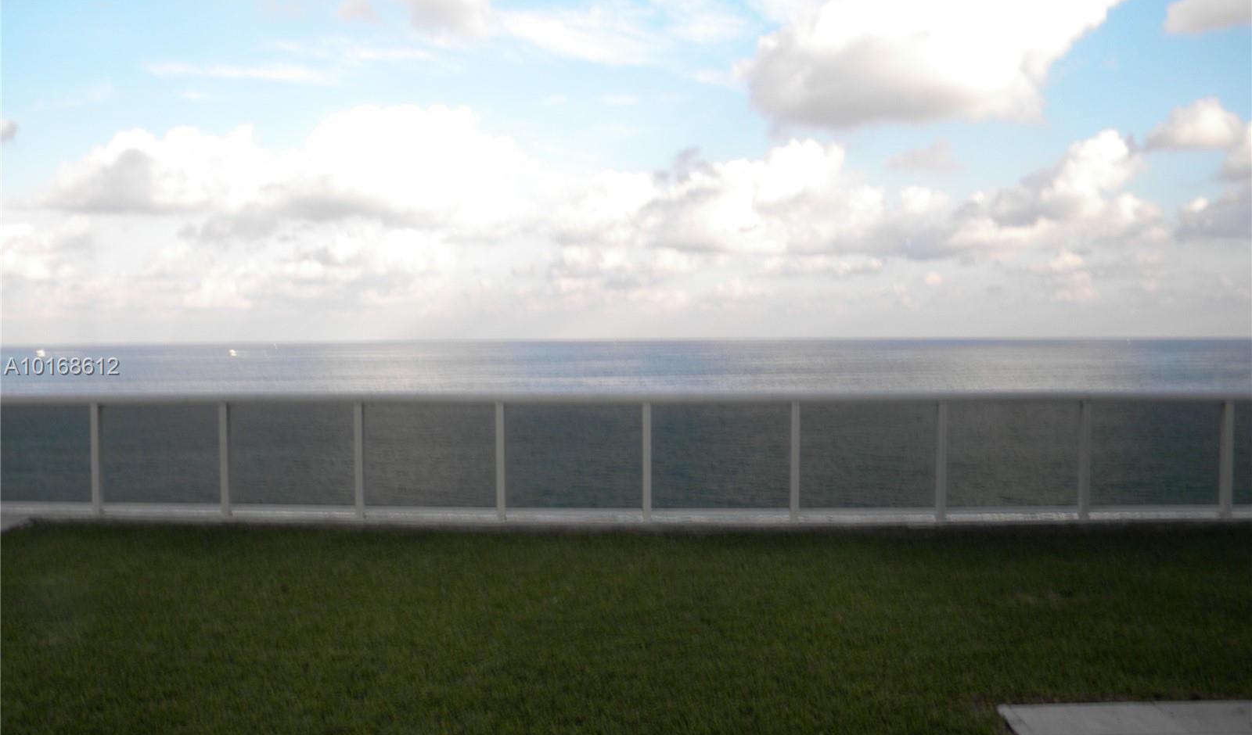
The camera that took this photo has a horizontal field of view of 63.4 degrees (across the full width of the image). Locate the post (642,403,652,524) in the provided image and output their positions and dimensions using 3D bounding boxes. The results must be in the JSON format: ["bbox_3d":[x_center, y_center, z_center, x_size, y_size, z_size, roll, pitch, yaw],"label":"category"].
[{"bbox_3d":[0.174,0.788,8.451,0.066,1.008,0.066,0,2,2],"label":"post"}]

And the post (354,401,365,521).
[{"bbox_3d":[-2.256,0.786,8.610,0.066,1.009,0.066,0,2,2],"label":"post"}]

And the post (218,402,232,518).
[{"bbox_3d":[-3.444,0.788,8.722,0.066,0.999,0.066,0,2,2],"label":"post"}]

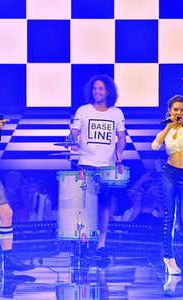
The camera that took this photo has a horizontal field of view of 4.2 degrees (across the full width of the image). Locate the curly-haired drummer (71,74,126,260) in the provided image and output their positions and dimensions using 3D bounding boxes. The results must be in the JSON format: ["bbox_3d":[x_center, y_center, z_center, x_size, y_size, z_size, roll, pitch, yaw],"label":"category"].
[{"bbox_3d":[0.068,0.166,24.400,0.550,1.803,0.420,0,1,0],"label":"curly-haired drummer"}]

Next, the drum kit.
[{"bbox_3d":[0.000,0.490,23.800,0.750,1.160,0.600,0,1,0],"label":"drum kit"}]

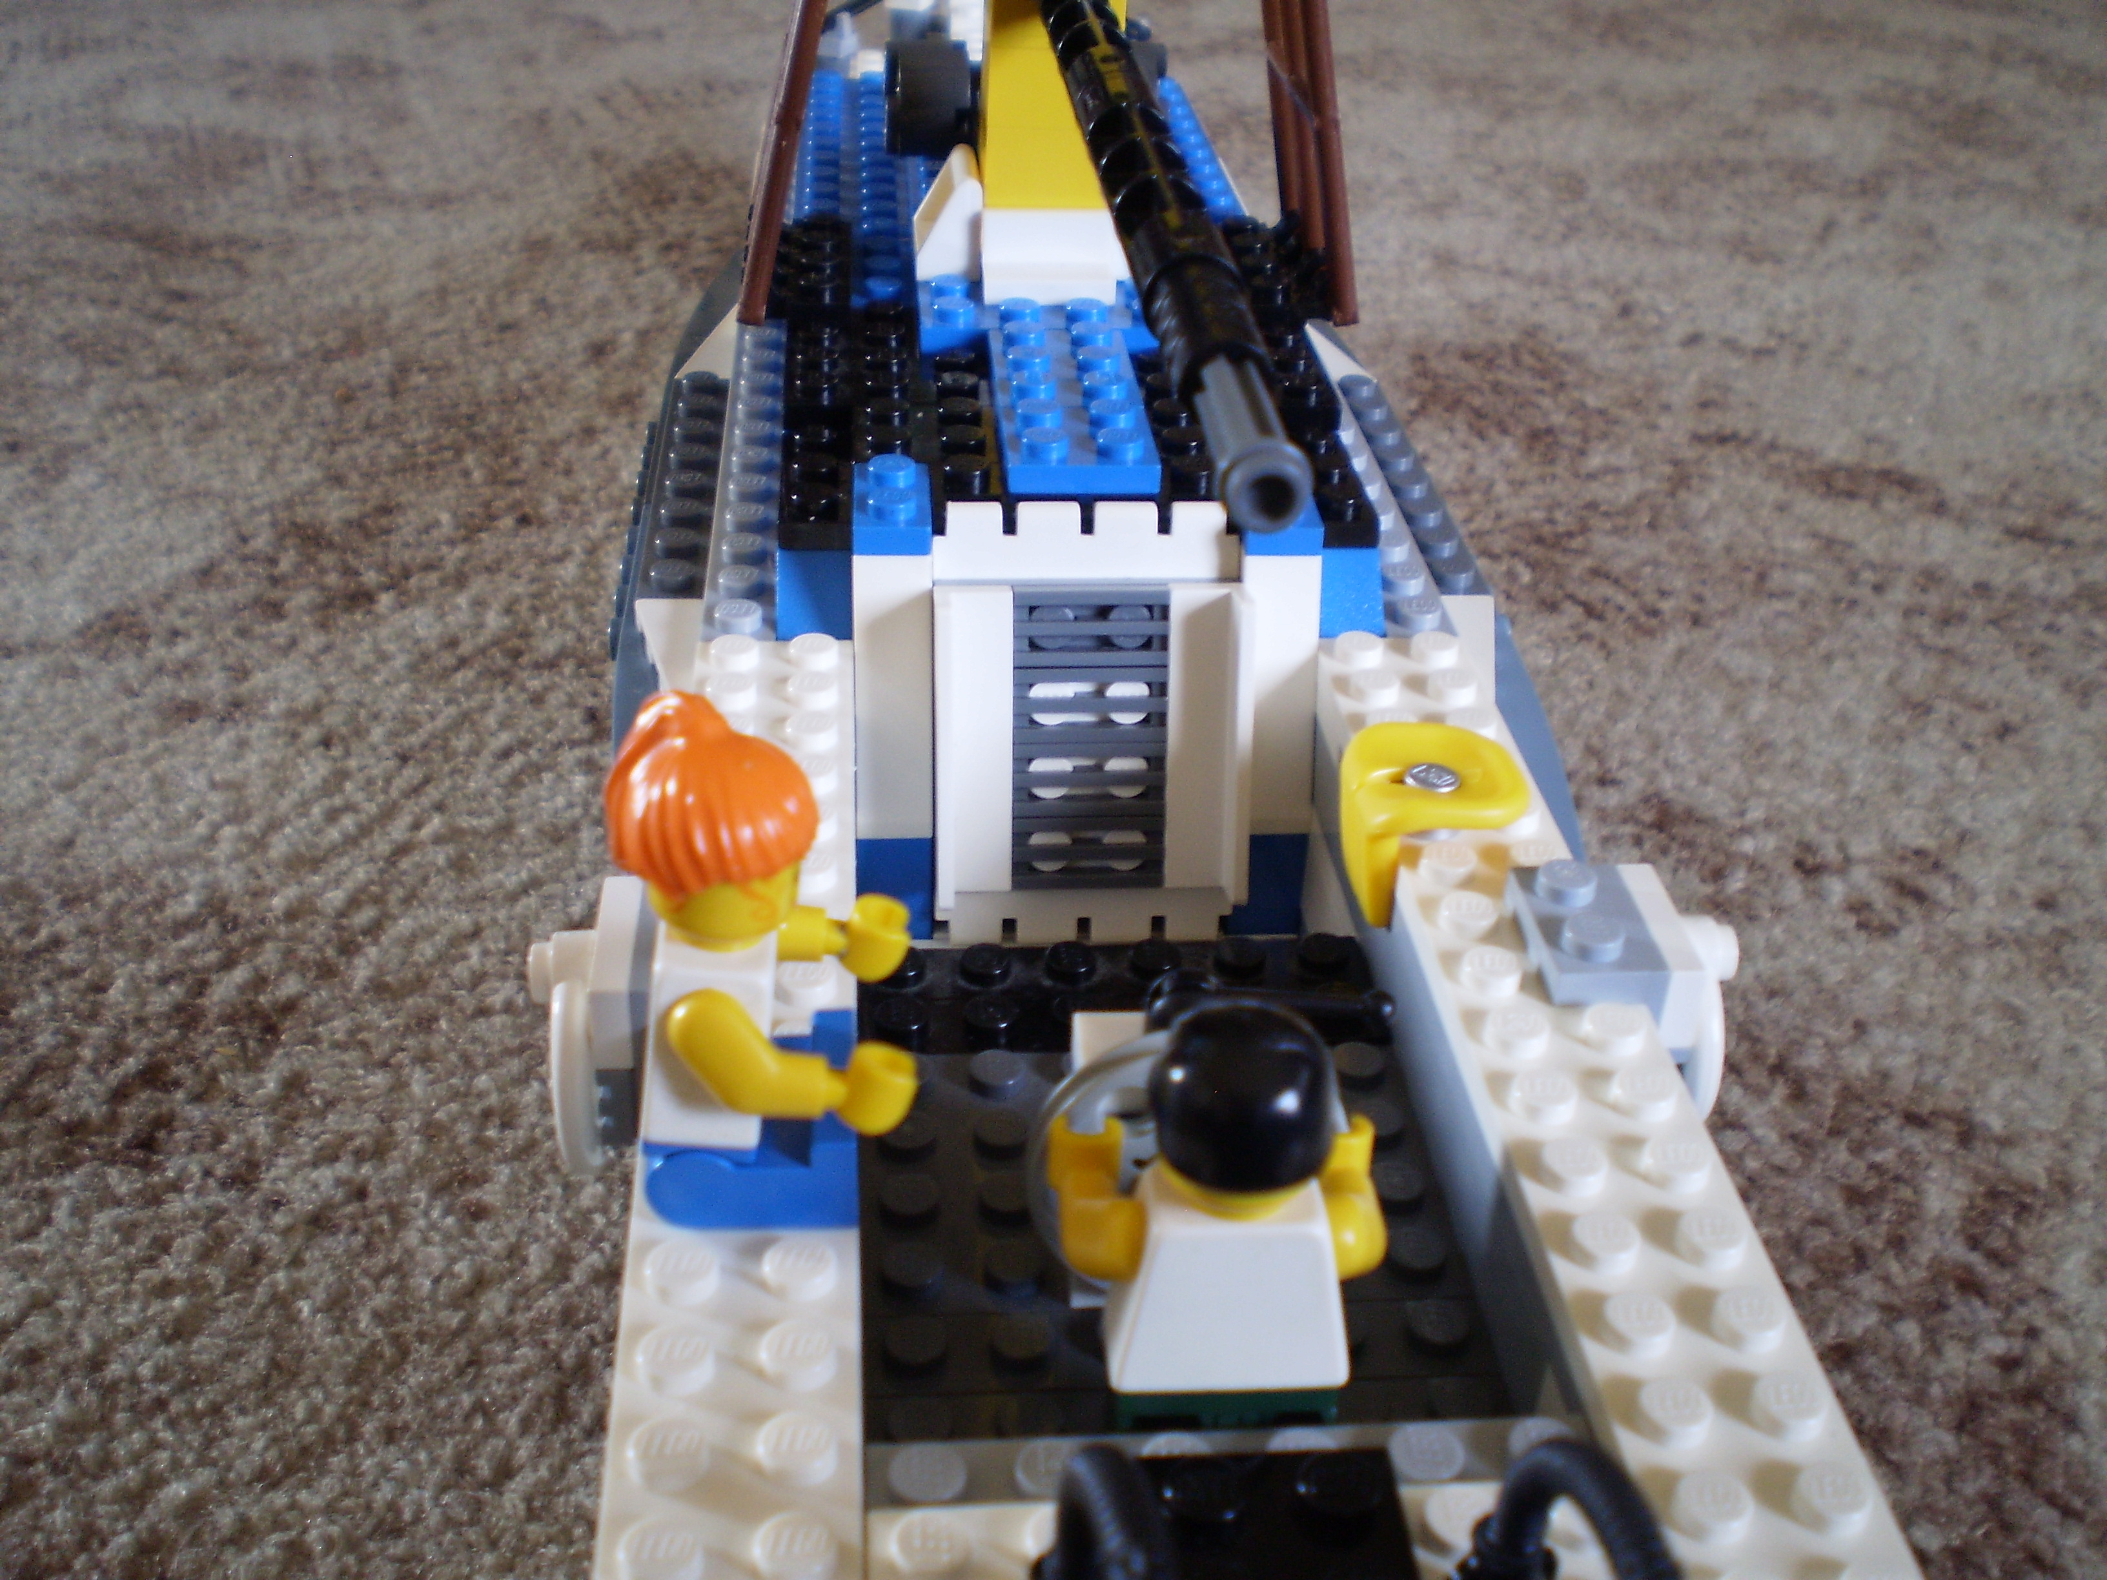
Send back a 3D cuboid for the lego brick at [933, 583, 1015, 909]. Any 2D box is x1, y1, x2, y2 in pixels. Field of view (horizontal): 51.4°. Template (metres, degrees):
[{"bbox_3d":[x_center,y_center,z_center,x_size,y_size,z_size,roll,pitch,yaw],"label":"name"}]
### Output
[{"bbox_3d":[-0.008,-0.005,0.224,0.008,0.032,0.009,-1,15,-5],"label":"lego brick"}]

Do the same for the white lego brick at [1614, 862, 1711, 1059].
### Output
[{"bbox_3d":[0.051,0.014,0.185,0.004,0.008,0.016,-1,32,-5],"label":"white lego brick"}]

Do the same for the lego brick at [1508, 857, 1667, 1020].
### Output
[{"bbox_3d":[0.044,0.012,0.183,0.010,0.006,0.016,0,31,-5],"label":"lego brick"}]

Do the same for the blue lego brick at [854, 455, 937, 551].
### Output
[{"bbox_3d":[-0.017,-0.030,0.227,0.008,0.005,0.016,0,31,-5],"label":"blue lego brick"}]

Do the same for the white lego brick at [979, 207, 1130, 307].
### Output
[{"bbox_3d":[-0.001,-0.067,0.272,0.016,0.010,0.015,0,32,-5],"label":"white lego brick"}]

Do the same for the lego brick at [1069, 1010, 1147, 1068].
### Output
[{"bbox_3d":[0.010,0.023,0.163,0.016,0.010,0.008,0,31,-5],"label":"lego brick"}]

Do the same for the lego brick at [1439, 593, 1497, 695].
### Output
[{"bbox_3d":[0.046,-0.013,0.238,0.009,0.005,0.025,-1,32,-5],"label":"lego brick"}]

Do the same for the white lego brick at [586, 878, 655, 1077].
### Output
[{"bbox_3d":[-0.035,0.015,0.177,0.004,0.008,0.016,-1,32,-5],"label":"white lego brick"}]

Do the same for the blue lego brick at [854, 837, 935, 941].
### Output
[{"bbox_3d":[-0.017,0.007,0.237,0.008,0.011,0.013,0,32,-5],"label":"blue lego brick"}]

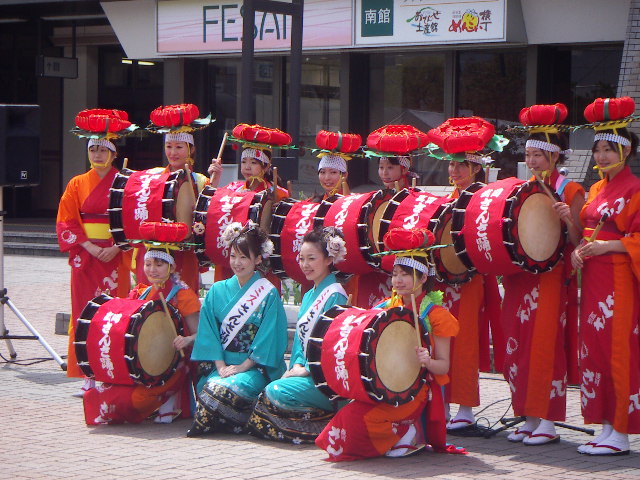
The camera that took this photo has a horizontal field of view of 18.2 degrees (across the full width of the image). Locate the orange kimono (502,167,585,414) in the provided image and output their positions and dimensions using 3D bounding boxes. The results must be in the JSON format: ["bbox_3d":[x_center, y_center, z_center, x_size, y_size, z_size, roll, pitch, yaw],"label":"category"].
[{"bbox_3d":[1.151,0.288,10.380,0.450,1.290,0.350,2,3,45],"label":"orange kimono"}]

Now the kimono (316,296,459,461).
[{"bbox_3d":[0.323,0.650,9.705,0.550,0.791,0.680,3,3,41],"label":"kimono"}]

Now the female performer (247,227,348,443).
[{"bbox_3d":[-0.086,0.495,10.450,0.680,1.080,0.500,-2,3,-42],"label":"female performer"}]

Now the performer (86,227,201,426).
[{"bbox_3d":[-0.975,0.466,10.901,0.540,1.037,0.640,2,3,33],"label":"performer"}]

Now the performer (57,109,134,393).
[{"bbox_3d":[-1.356,0.066,12.168,0.520,1.732,0.380,1,2,15],"label":"performer"}]

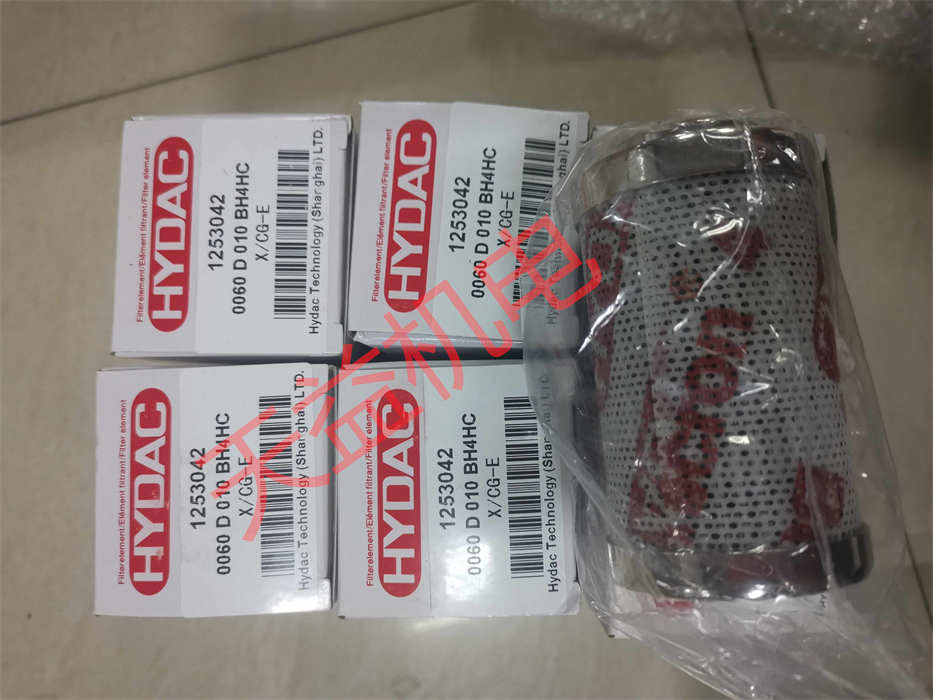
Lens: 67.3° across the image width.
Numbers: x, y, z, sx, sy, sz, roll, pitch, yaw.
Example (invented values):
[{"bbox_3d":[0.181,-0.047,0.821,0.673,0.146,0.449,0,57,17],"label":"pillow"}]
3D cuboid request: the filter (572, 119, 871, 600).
[{"bbox_3d":[0.052,0.003,0.150,0.048,0.048,0.087,-5,83,0],"label":"filter"}]

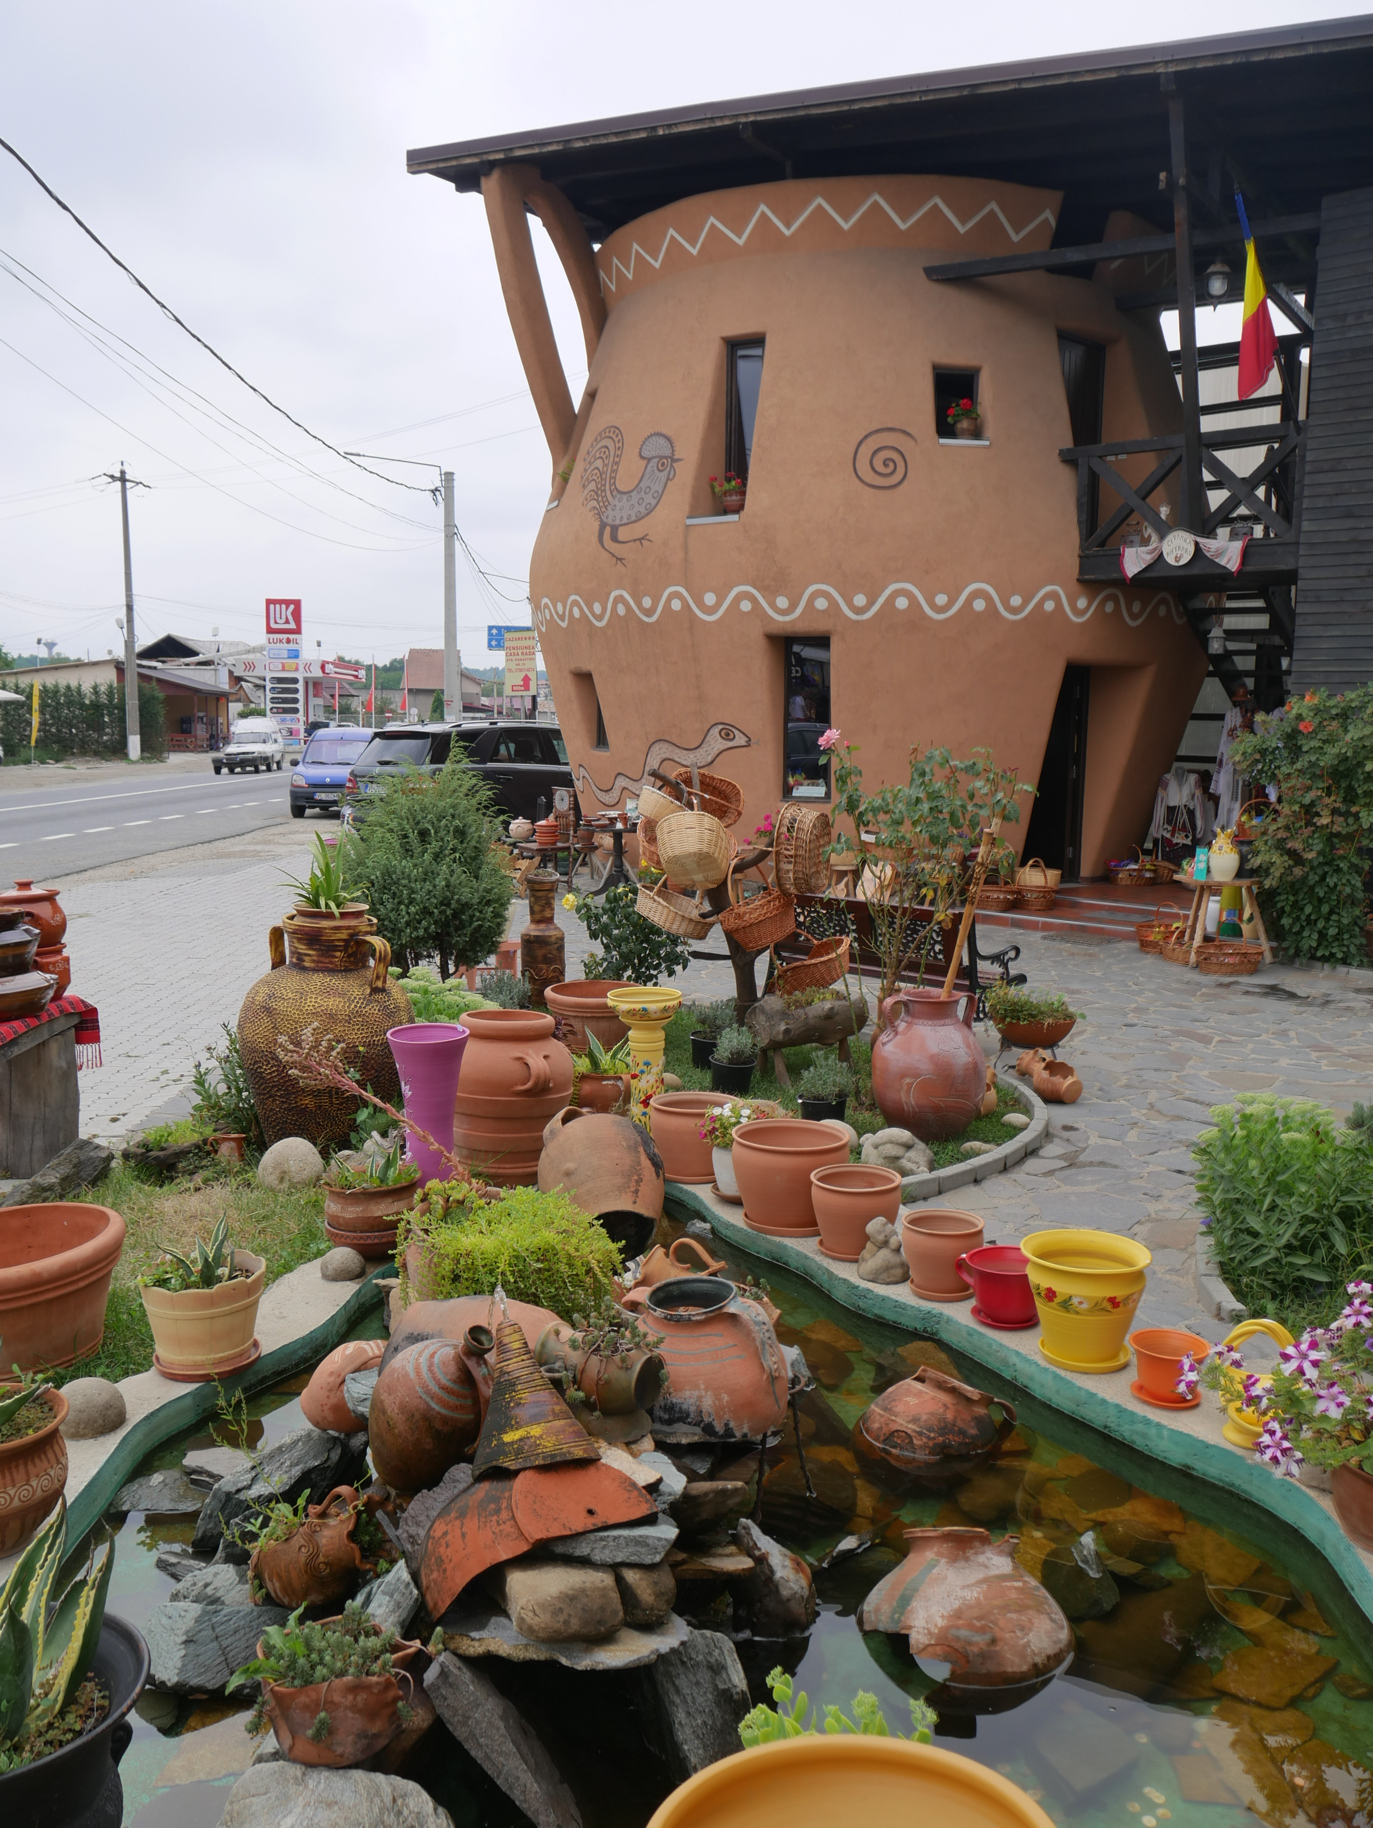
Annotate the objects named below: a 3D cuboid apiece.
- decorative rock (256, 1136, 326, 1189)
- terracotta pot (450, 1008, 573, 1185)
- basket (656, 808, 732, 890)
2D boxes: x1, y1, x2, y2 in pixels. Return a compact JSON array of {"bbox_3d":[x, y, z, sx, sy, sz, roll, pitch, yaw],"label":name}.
[{"bbox_3d":[-1.375,0.865,5.155,0.226,0.170,0.205,0,7,0],"label":"decorative rock"},{"bbox_3d":[-0.638,0.665,5.398,0.470,0.585,0.510,1,7,0],"label":"terracotta pot"},{"bbox_3d":[0.041,-0.307,7.000,0.350,0.270,0.330,-6,-35,-11],"label":"basket"}]

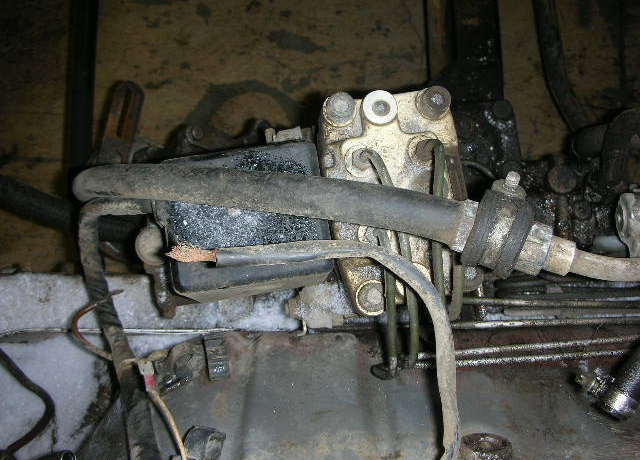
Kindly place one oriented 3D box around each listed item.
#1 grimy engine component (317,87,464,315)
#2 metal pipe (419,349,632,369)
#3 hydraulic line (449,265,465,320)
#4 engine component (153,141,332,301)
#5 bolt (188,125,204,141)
[{"bbox_3d":[0.045,-0.011,0.409,0.077,0.070,0.122,-9,78,-1],"label":"grimy engine component"},{"bbox_3d":[0.149,0.096,0.480,0.157,0.006,0.006,-4,78,1],"label":"metal pipe"},{"bbox_3d":[0.081,0.037,0.385,0.008,0.014,0.031,3,78,2],"label":"hydraulic line"},{"bbox_3d":[-0.044,-0.004,0.412,0.093,0.055,0.074,-8,77,0],"label":"engine component"},{"bbox_3d":[-0.091,-0.072,0.475,0.011,0.009,0.011,-8,77,0],"label":"bolt"}]

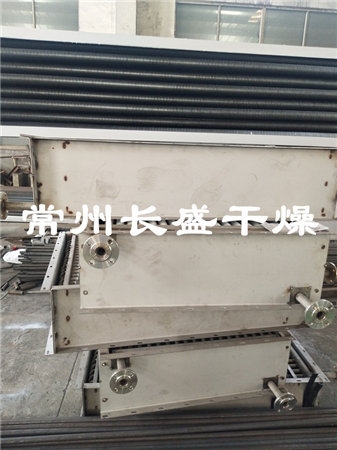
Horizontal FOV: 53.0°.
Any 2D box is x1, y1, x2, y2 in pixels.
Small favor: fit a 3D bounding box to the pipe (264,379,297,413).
[{"bbox_3d":[0.574,0.879,1.763,0.115,0.115,0.165,-1,13,-12],"label":"pipe"}]

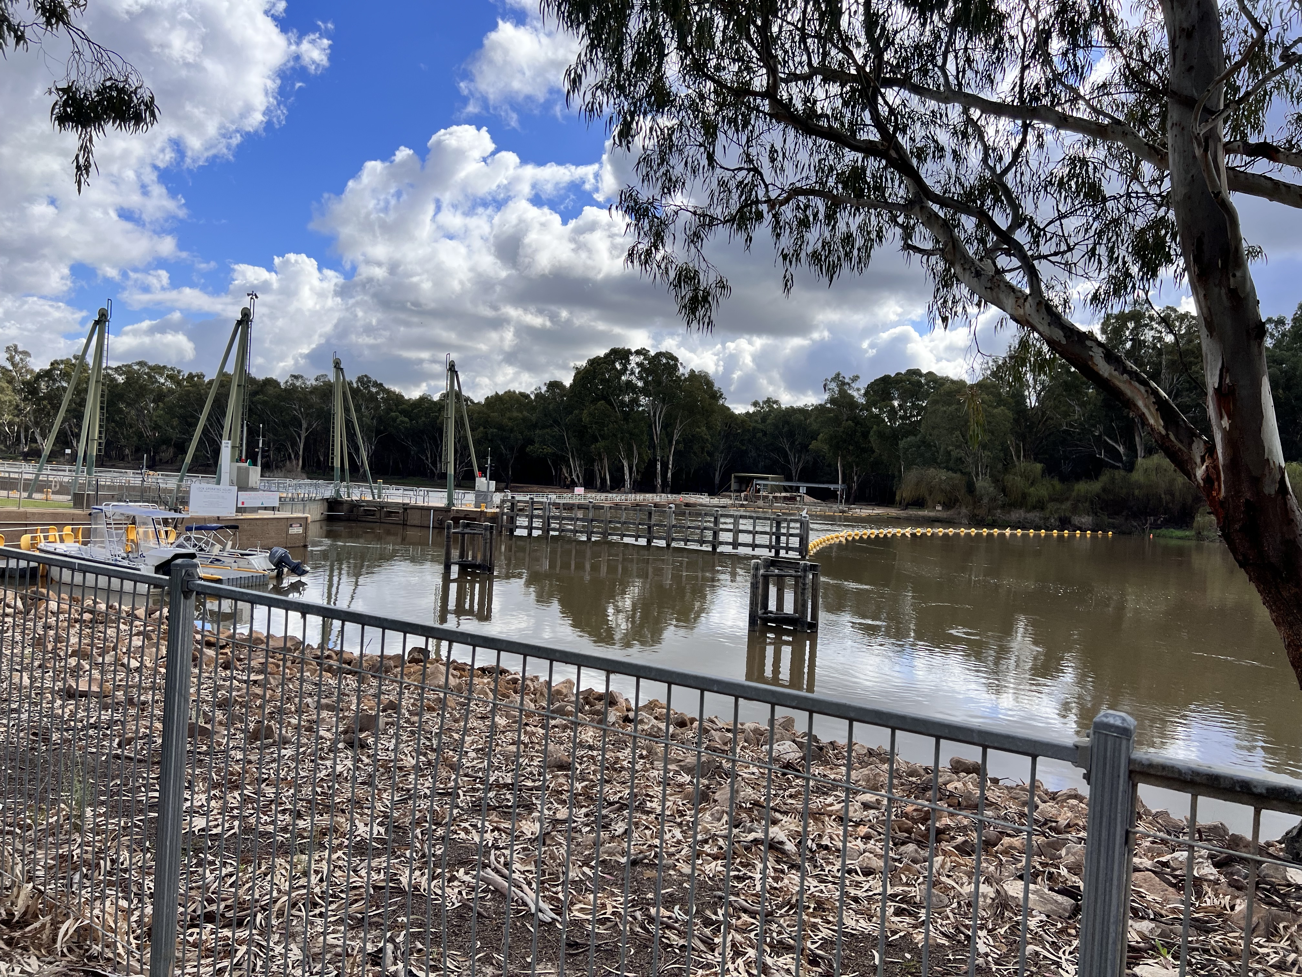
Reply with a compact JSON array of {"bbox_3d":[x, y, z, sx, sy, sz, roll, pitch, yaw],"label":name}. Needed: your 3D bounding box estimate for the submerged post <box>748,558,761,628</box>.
[{"bbox_3d":[2.830,2.890,26.500,0.270,1.920,0.270,3,1,0],"label":"submerged post"}]

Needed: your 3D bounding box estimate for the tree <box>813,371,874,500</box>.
[{"bbox_3d":[33.100,-9.100,168.000,9.600,21.800,9.600,3,1,0],"label":"tree"}]

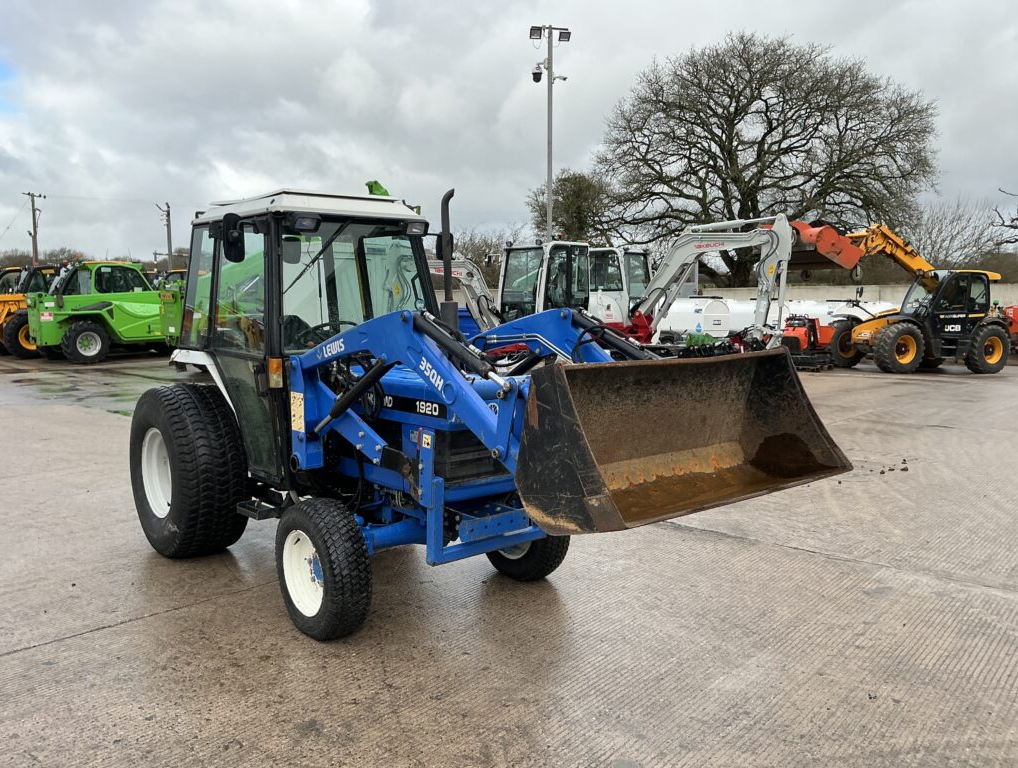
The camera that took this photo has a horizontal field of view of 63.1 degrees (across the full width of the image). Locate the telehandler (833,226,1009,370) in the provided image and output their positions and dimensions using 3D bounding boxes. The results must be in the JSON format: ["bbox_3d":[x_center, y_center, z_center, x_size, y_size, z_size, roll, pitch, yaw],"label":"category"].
[{"bbox_3d":[10.474,-2.103,21.102,4.400,3.600,2.300,-2,6,-18],"label":"telehandler"}]

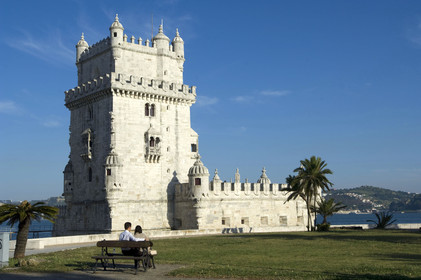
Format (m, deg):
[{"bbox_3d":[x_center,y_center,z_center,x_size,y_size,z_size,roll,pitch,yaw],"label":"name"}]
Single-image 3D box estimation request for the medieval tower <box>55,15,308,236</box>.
[{"bbox_3d":[-2.088,-0.001,85.759,37.080,29.660,21.840,5,-9,-38],"label":"medieval tower"}]

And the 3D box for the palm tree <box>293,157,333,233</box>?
[{"bbox_3d":[8.005,4.194,43.811,3.120,5.830,3.120,0,-7,0],"label":"palm tree"}]

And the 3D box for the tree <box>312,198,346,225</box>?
[{"bbox_3d":[9.358,5.815,44.110,2.680,2.420,2.680,0,-7,0],"label":"tree"}]

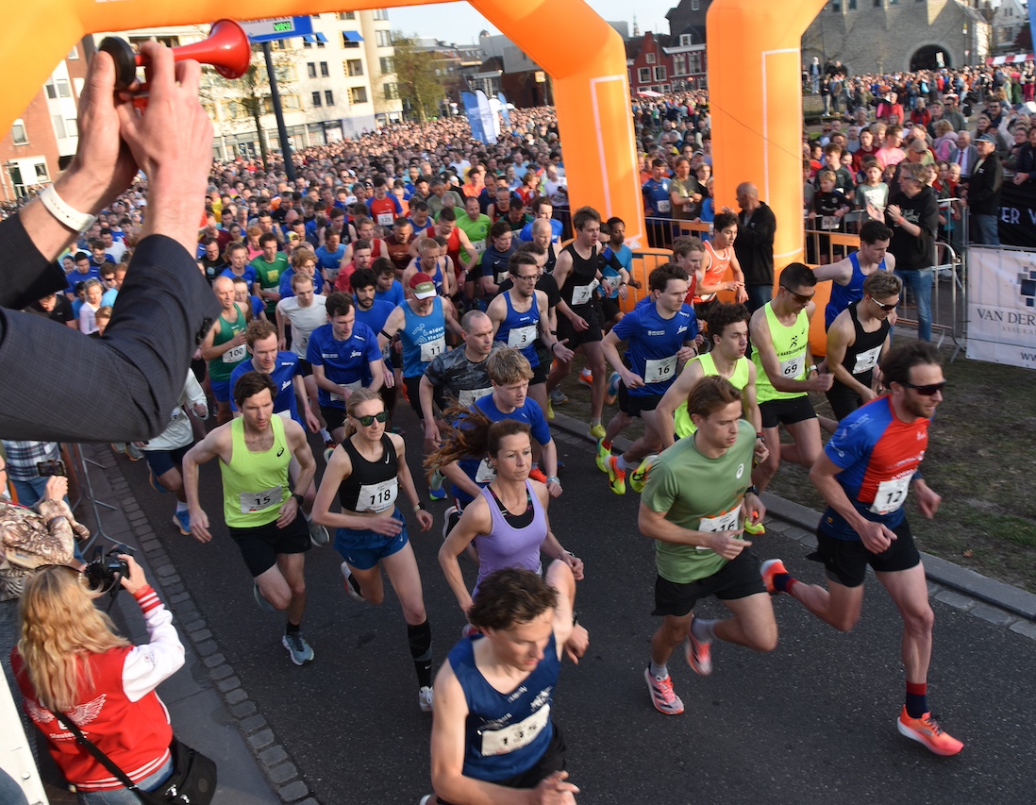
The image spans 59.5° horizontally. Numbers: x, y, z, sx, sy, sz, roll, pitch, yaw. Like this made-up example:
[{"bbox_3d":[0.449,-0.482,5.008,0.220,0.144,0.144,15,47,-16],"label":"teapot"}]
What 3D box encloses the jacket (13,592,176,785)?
[{"bbox_3d":[-1.275,0.877,2.841,0.540,0.600,0.450,-1,19,11],"label":"jacket"}]

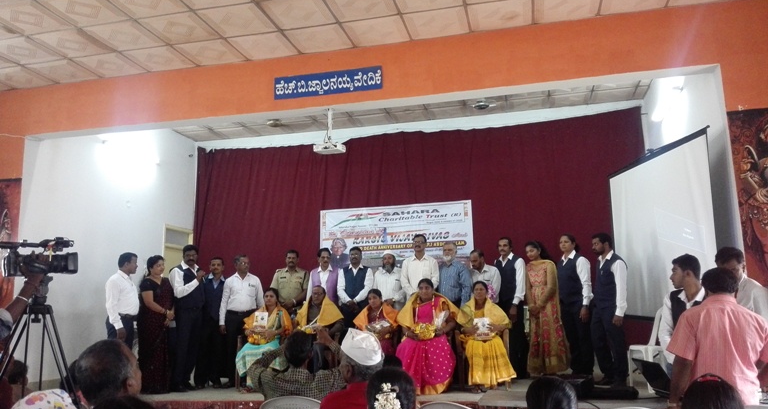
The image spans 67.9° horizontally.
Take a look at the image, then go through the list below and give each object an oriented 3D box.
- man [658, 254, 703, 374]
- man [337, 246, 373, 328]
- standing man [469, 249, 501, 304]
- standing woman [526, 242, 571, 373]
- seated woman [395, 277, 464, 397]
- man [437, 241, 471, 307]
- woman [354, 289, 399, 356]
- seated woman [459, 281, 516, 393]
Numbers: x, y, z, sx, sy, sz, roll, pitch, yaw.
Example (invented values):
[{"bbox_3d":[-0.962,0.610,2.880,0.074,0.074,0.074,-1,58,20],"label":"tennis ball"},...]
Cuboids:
[{"bbox_3d":[2.200,1.170,3.958,0.500,1.660,0.360,-9,-12,37],"label":"man"},{"bbox_3d":[-0.375,1.389,7.340,0.490,1.670,0.320,-1,-9,0],"label":"man"},{"bbox_3d":[1.272,1.356,7.124,0.460,1.580,0.320,-7,-11,30],"label":"standing man"},{"bbox_3d":[2.006,1.282,7.040,0.480,1.660,0.400,-10,-13,42],"label":"standing woman"},{"bbox_3d":[0.505,1.407,6.228,0.680,1.190,0.780,-2,-10,2],"label":"seated woman"},{"bbox_3d":[0.879,1.314,7.116,0.470,1.680,0.320,-4,-10,17],"label":"man"},{"bbox_3d":[-0.084,1.531,6.556,0.540,1.120,0.750,-3,-9,7],"label":"woman"},{"bbox_3d":[1.104,1.409,6.222,0.600,1.150,0.770,-2,-10,3],"label":"seated woman"}]

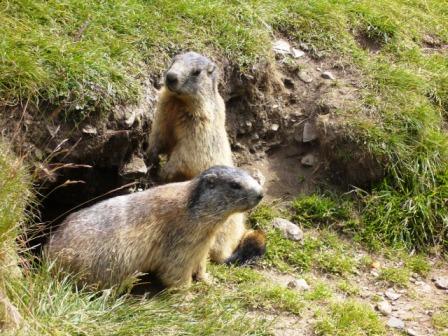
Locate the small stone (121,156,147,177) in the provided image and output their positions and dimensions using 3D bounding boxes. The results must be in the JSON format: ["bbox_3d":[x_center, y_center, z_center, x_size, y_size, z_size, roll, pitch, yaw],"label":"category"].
[{"bbox_3d":[-0.216,-0.004,3.250,0.060,0.040,0.048,0,20,0],"label":"small stone"}]

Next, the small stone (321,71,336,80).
[{"bbox_3d":[0.281,-0.248,3.650,0.040,0.019,0.032,0,20,0],"label":"small stone"}]

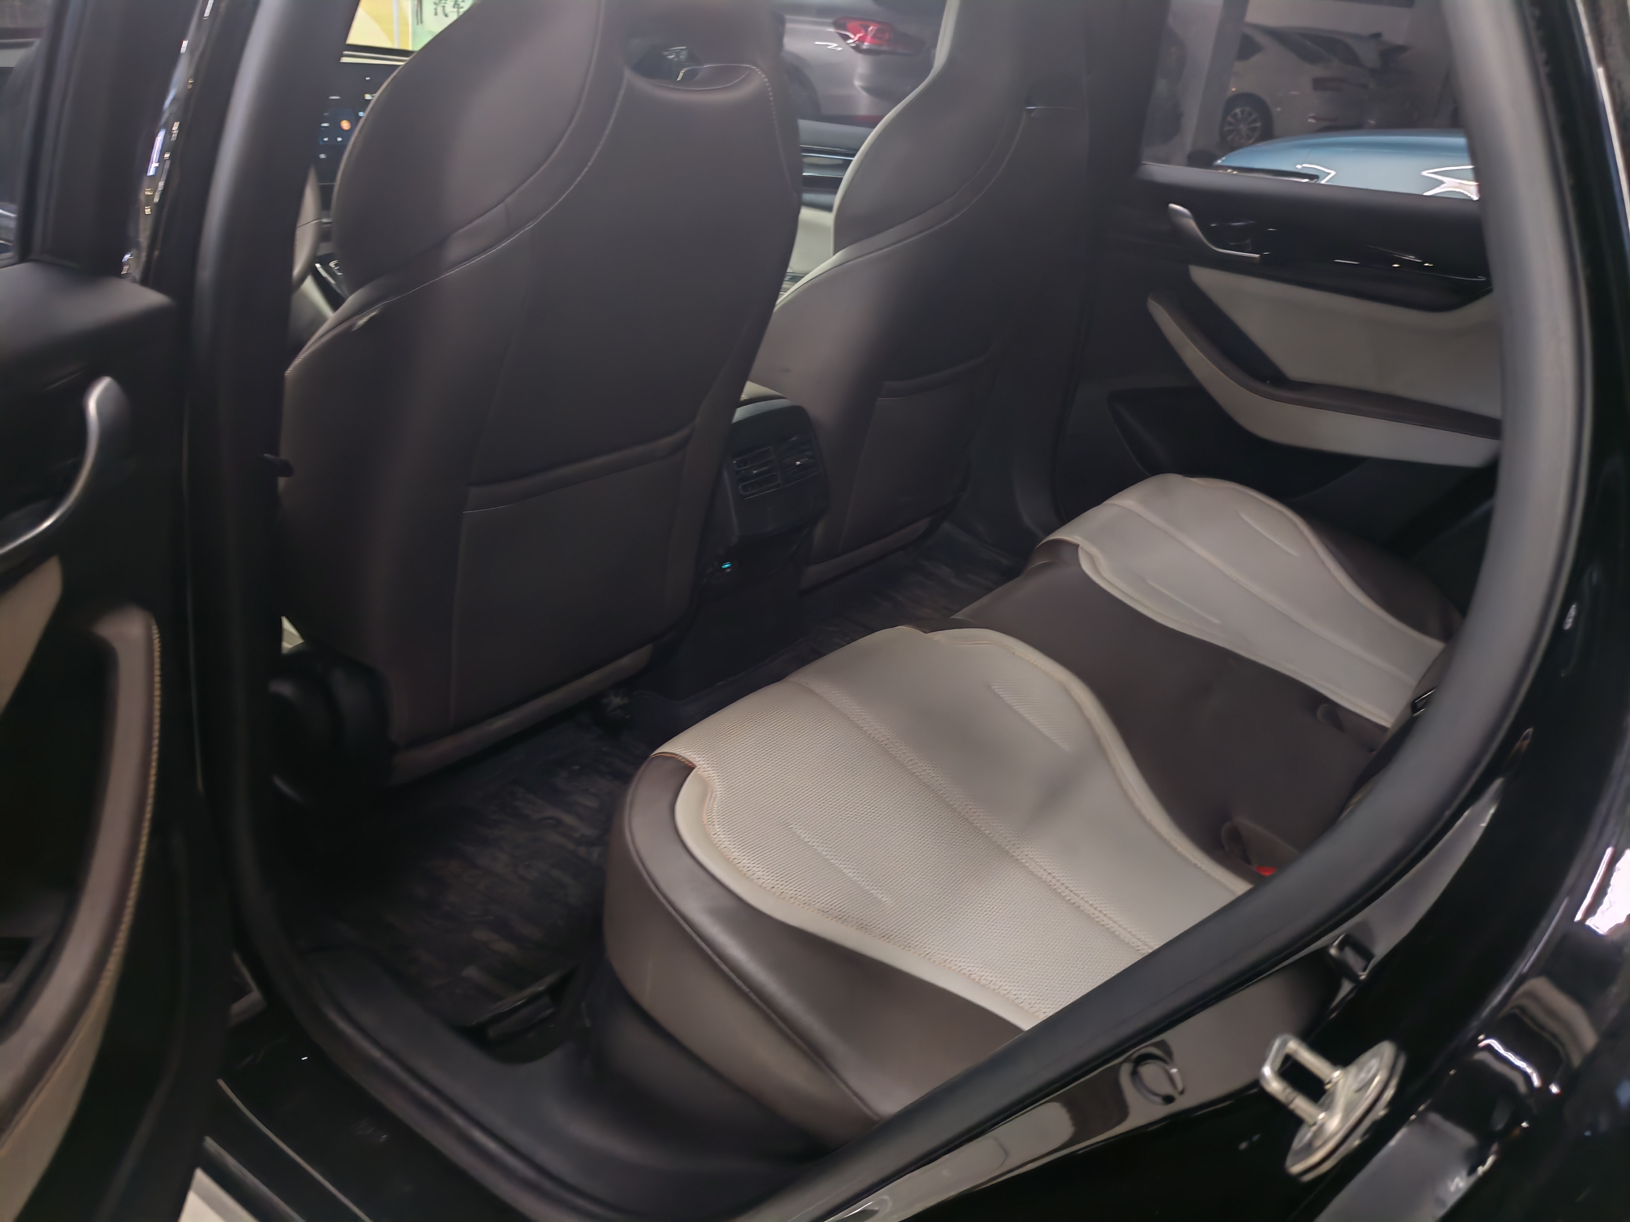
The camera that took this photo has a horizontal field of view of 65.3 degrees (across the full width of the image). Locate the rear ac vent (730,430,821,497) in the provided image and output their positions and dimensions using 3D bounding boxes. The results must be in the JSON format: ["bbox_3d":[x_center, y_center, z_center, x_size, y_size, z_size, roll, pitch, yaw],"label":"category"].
[{"bbox_3d":[-0.053,-0.174,1.535,0.030,0.053,0.158,-3,15,38],"label":"rear ac vent"}]

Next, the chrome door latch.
[{"bbox_3d":[0.192,0.185,0.495,0.035,0.074,0.048,29,31,17],"label":"chrome door latch"}]

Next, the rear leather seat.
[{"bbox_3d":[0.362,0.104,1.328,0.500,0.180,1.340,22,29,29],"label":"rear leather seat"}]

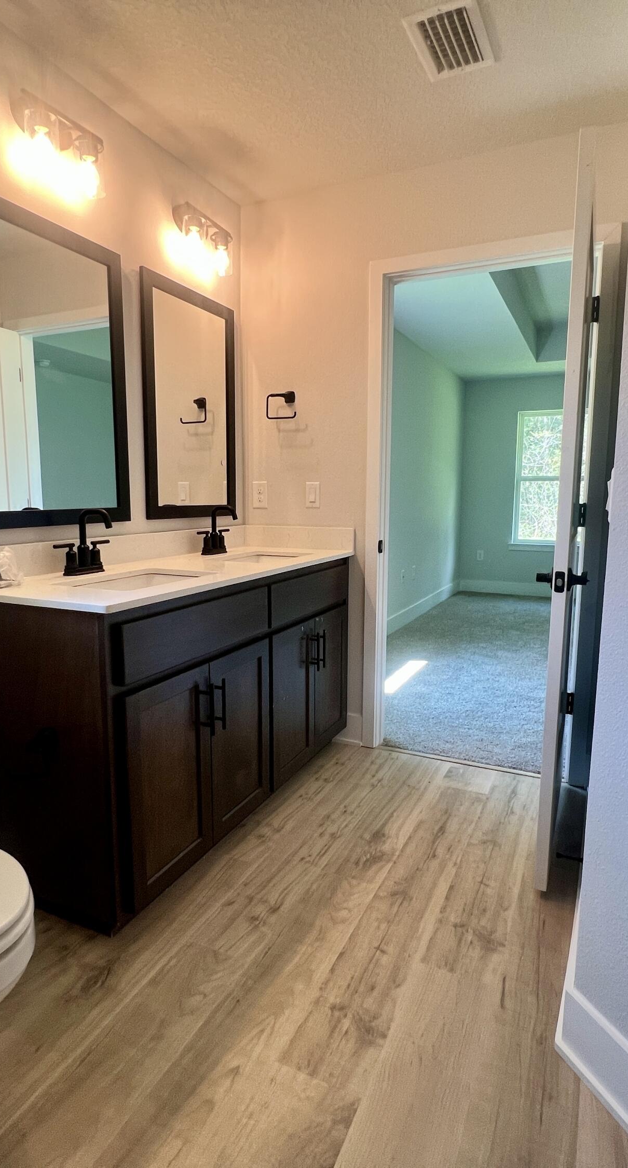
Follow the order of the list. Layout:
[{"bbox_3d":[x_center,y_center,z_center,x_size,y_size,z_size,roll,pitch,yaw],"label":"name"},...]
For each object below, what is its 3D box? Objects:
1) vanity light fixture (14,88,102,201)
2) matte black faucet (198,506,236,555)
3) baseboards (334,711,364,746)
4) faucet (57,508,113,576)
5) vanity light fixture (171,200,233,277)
[{"bbox_3d":[-0.742,-1.305,1.716,0.150,0.200,0.280,4,9,25],"label":"vanity light fixture"},{"bbox_3d":[-0.396,-0.229,2.536,0.145,0.215,0.245,4,9,25],"label":"matte black faucet"},{"bbox_3d":[0.166,0.679,2.769,0.155,0.147,0.017,4,9,25],"label":"baseboards"},{"bbox_3d":[-0.710,-0.135,1.889,0.145,0.217,0.240,4,9,25],"label":"faucet"},{"bbox_3d":[-0.437,-1.397,2.345,0.150,0.200,0.285,4,9,25],"label":"vanity light fixture"}]

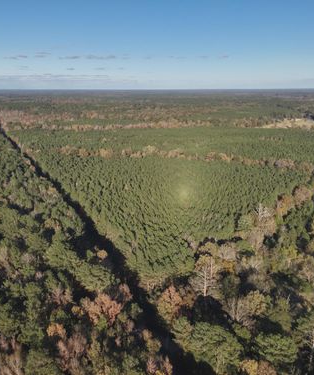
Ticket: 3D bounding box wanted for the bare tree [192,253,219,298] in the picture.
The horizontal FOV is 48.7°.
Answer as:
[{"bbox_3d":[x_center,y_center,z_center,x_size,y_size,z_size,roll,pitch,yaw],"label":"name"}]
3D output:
[{"bbox_3d":[18.000,32.500,128.000,10.200,18.300,9.800,0,16,0],"label":"bare tree"}]

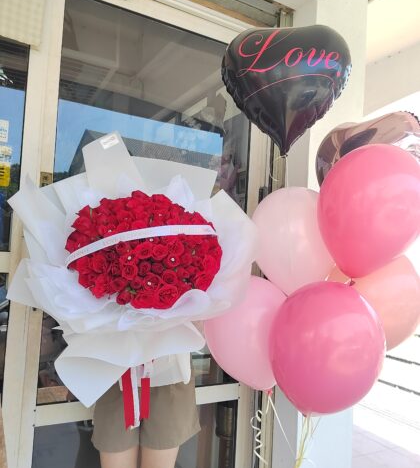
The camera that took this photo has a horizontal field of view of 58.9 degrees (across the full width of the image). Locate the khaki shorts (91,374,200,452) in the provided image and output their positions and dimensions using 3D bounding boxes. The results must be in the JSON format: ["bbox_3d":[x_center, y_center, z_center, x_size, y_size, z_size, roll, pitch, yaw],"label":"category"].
[{"bbox_3d":[-0.222,0.530,1.270,0.375,0.350,0.250,3,-2,-5],"label":"khaki shorts"}]

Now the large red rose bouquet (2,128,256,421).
[{"bbox_3d":[-0.210,0.125,1.030,0.670,0.790,0.400,3,-2,-7],"label":"large red rose bouquet"}]

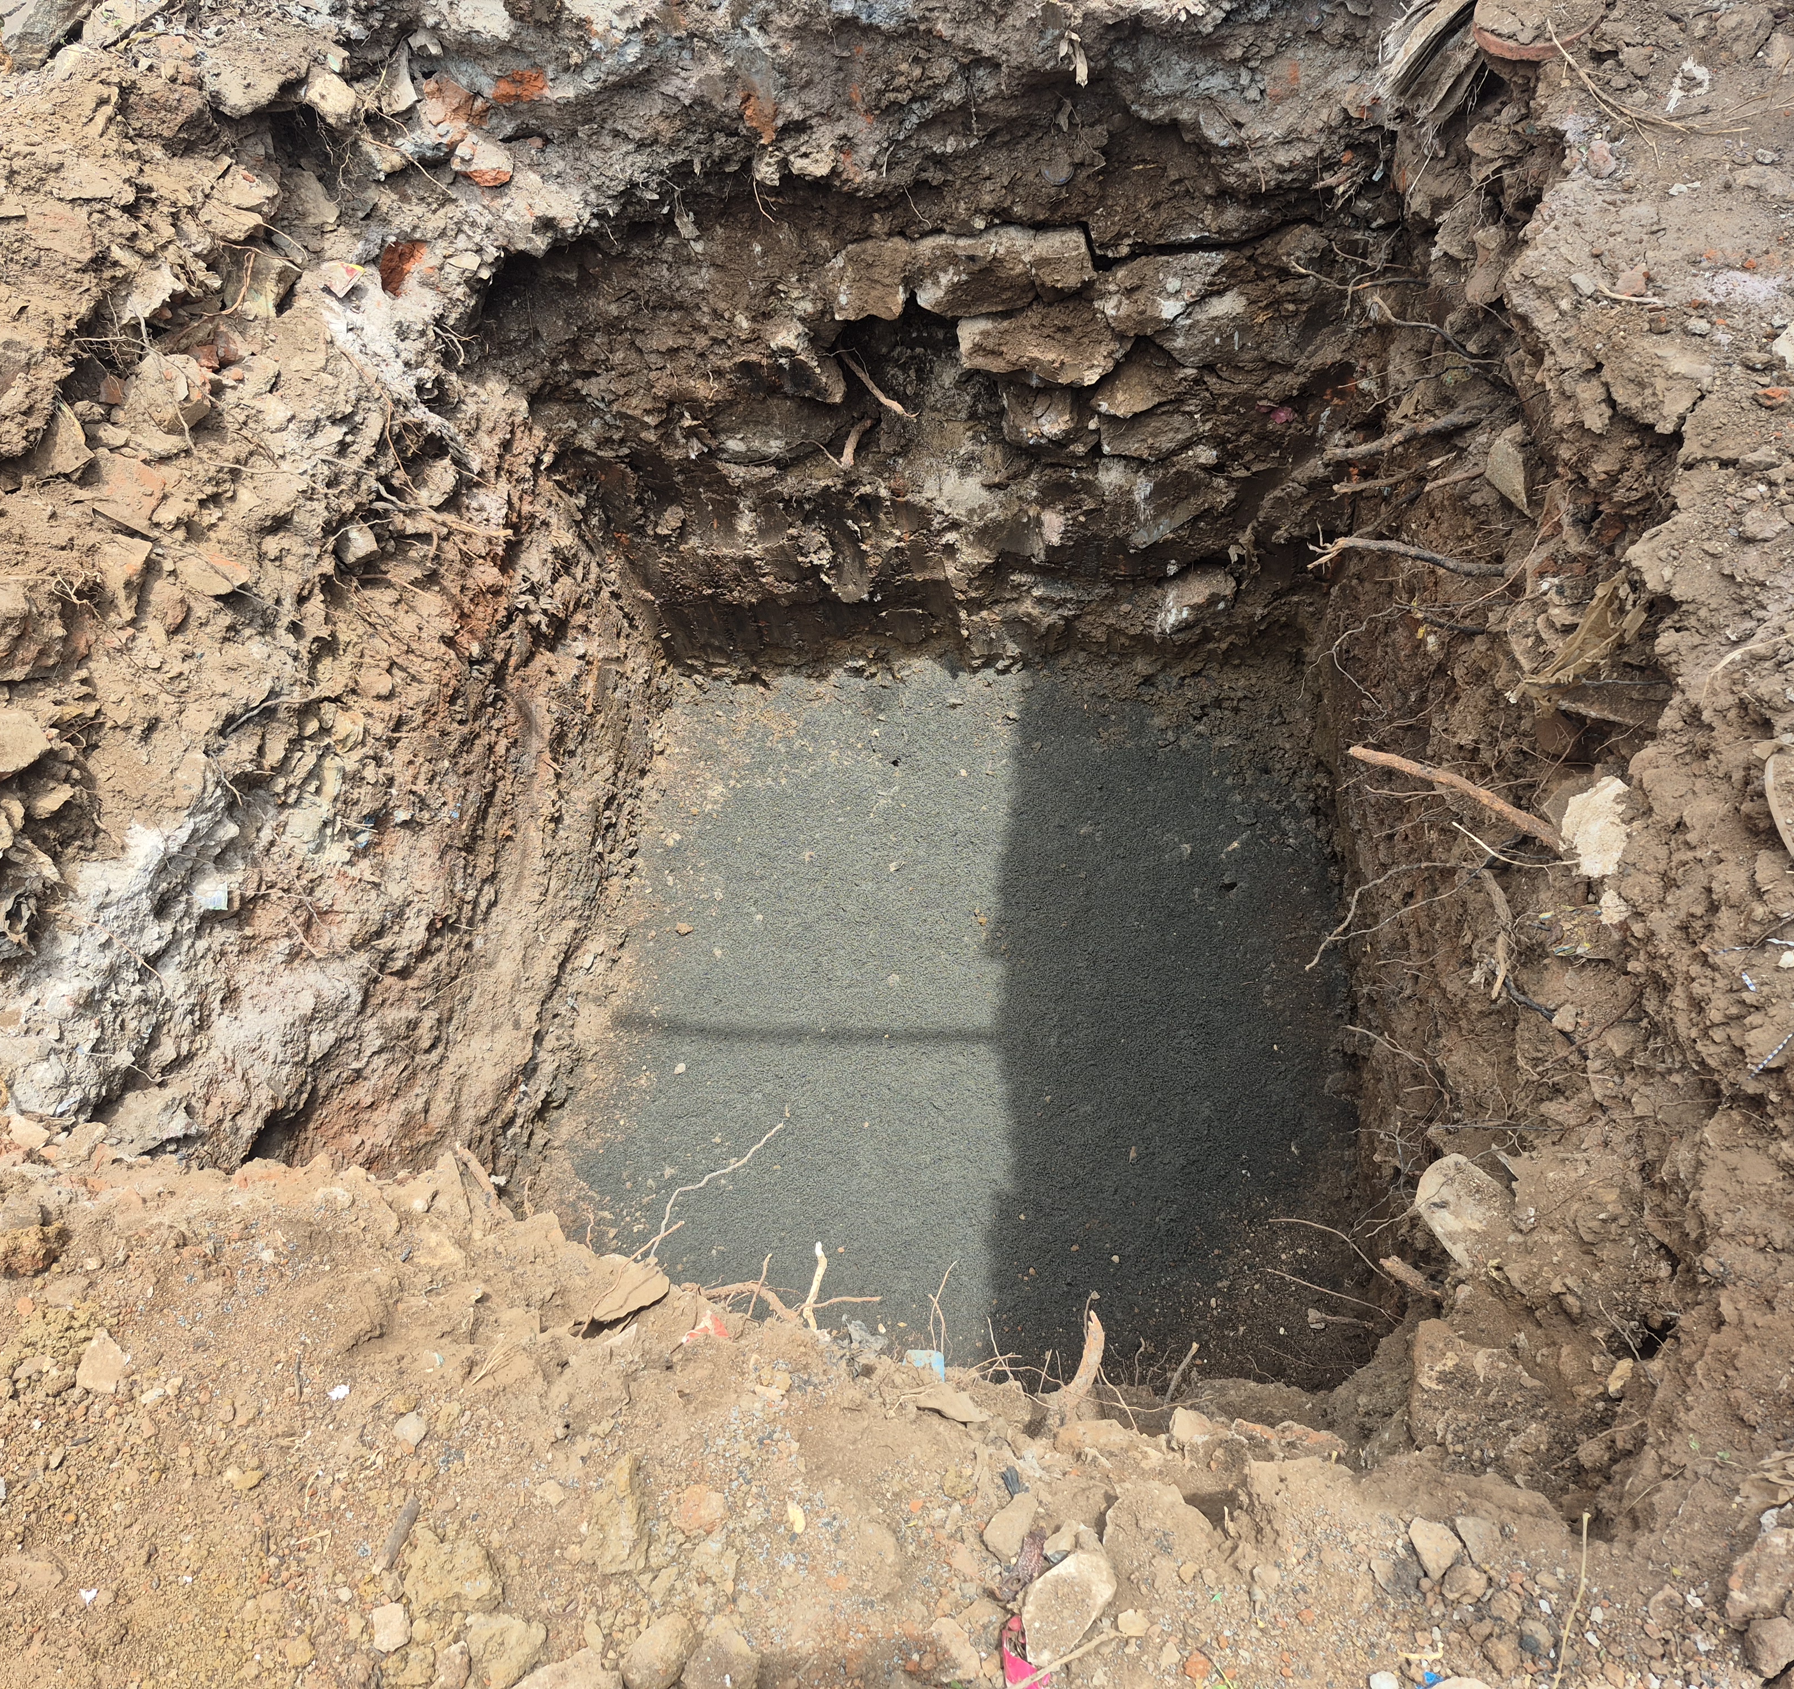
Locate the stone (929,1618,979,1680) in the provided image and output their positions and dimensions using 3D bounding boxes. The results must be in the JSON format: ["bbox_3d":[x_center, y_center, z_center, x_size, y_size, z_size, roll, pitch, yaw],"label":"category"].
[{"bbox_3d":[0.050,0.673,1.250,0.030,0.021,0.049,-17,63,-9],"label":"stone"}]

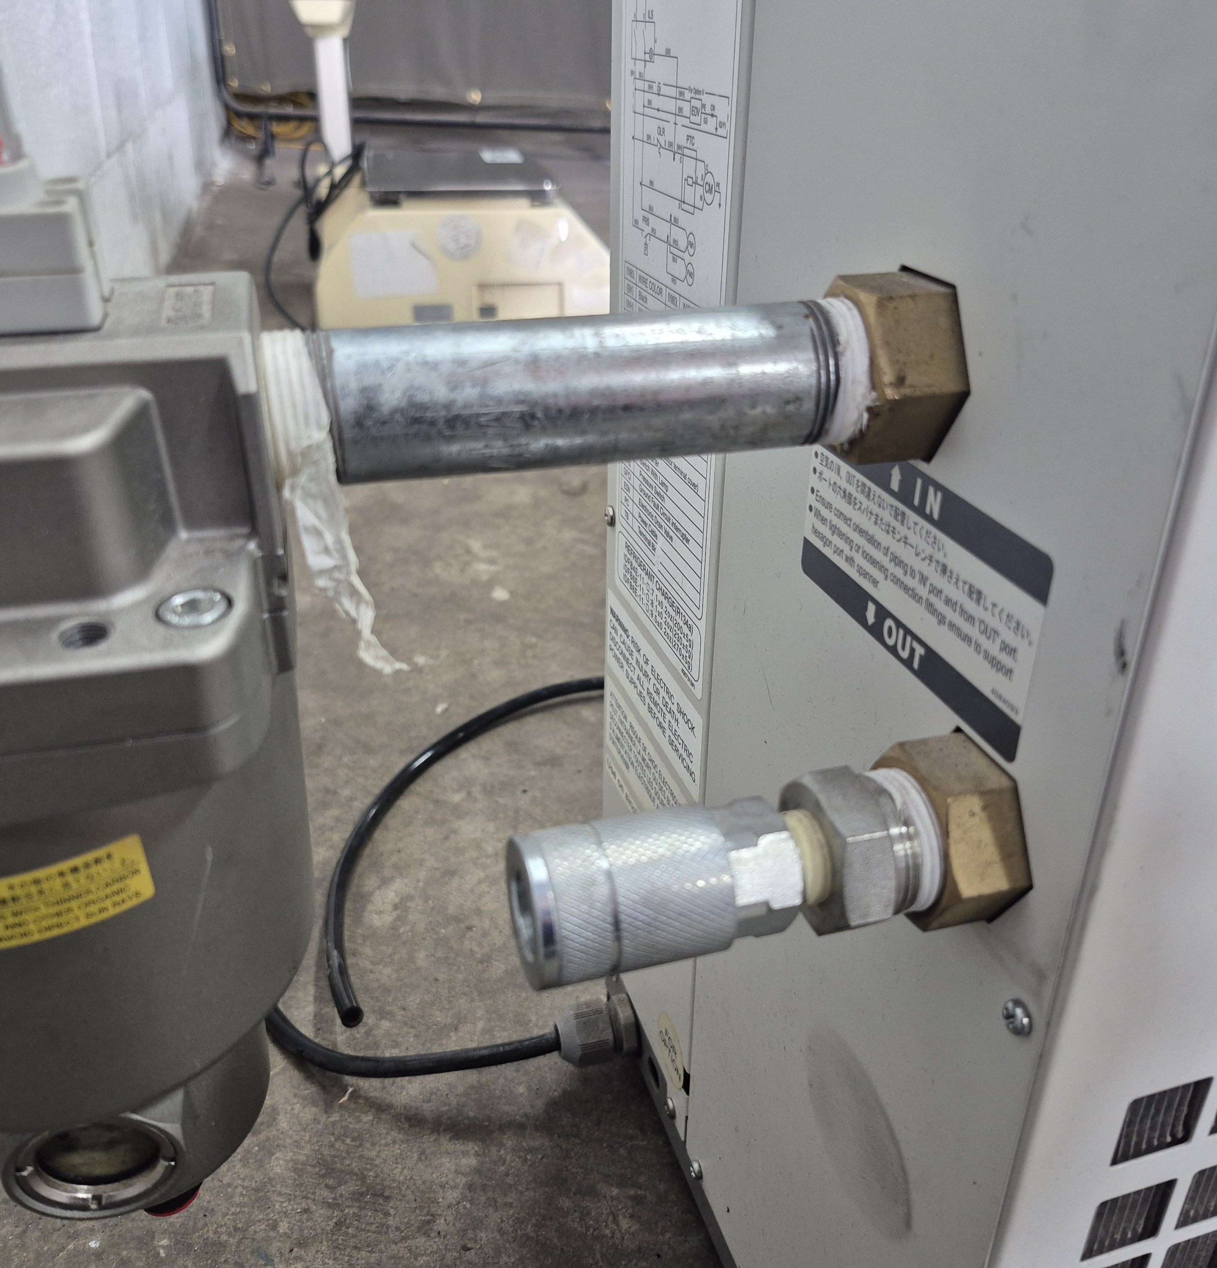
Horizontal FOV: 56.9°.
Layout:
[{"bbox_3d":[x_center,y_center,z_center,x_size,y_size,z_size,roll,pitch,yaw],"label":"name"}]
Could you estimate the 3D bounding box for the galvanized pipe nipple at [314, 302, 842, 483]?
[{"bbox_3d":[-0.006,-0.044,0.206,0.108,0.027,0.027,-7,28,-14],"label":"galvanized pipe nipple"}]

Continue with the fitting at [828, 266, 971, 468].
[{"bbox_3d":[0.054,-0.052,0.222,0.018,0.032,0.037,-7,28,-14],"label":"fitting"}]

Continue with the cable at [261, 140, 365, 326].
[{"bbox_3d":[-0.441,-0.596,1.680,0.150,0.260,0.130,0,29,0],"label":"cable"}]

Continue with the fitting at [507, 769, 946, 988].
[{"bbox_3d":[0.023,0.045,0.210,0.080,0.032,0.032,-7,28,-16],"label":"fitting"}]

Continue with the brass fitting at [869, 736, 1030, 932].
[{"bbox_3d":[0.066,0.039,0.223,0.017,0.032,0.037,-7,28,-14],"label":"brass fitting"}]

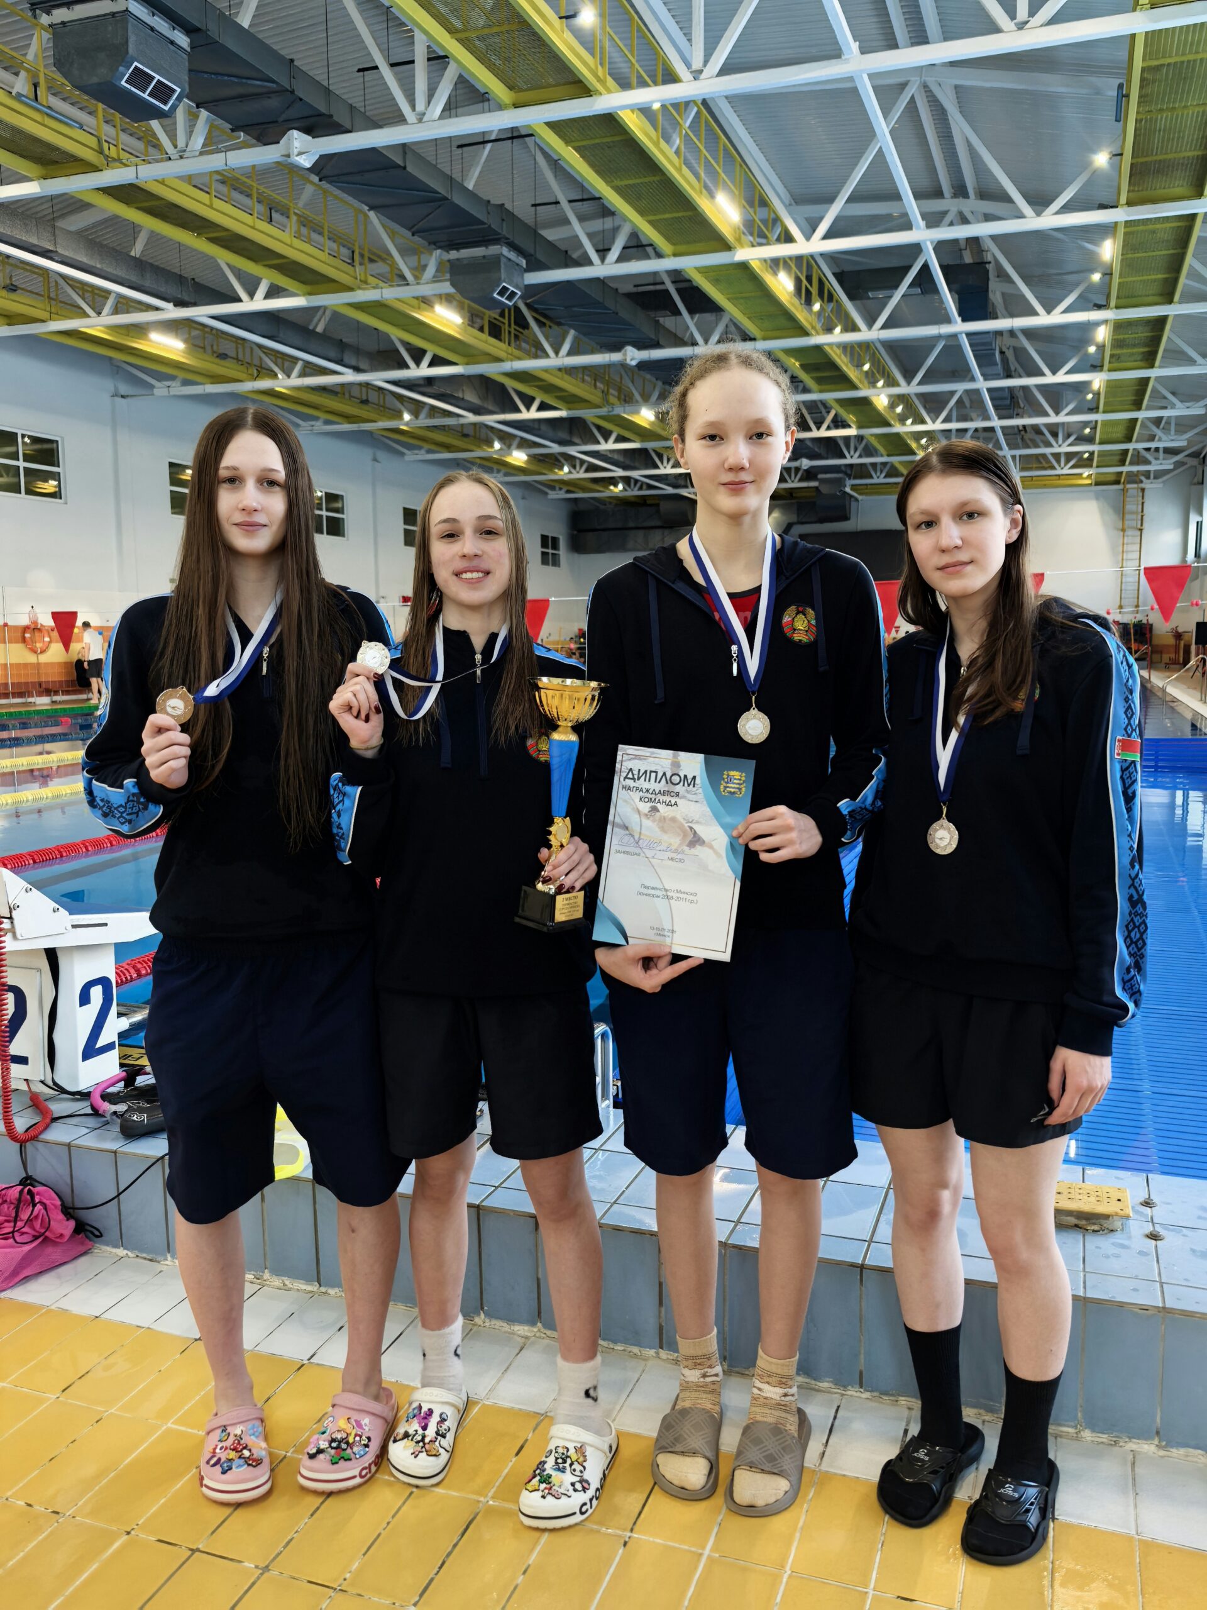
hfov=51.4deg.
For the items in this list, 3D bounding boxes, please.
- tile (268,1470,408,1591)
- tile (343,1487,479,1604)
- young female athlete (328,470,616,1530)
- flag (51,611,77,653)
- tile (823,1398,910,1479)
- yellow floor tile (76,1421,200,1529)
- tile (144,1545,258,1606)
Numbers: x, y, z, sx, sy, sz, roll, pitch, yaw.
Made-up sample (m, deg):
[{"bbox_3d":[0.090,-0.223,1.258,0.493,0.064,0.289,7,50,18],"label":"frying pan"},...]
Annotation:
[{"bbox_3d":[-0.410,1.151,1.999,0.120,0.010,0.245,2,7,19],"label":"tile"},{"bbox_3d":[-0.292,1.155,1.958,0.120,0.010,0.245,2,7,19],"label":"tile"},{"bbox_3d":[-0.184,0.304,2.029,0.460,1.655,0.360,1,8,11],"label":"young female athlete"},{"bbox_3d":[-4.207,-1.347,9.800,0.255,0.335,0.010,2,8,20],"label":"flag"},{"bbox_3d":[0.463,1.120,2.224,0.120,0.010,0.237,2,7,19],"label":"tile"},{"bbox_3d":[-0.764,1.137,2.121,0.120,0.010,0.245,2,7,19],"label":"yellow floor tile"},{"bbox_3d":[-0.613,1.177,1.806,0.120,0.010,0.244,2,8,19],"label":"tile"}]

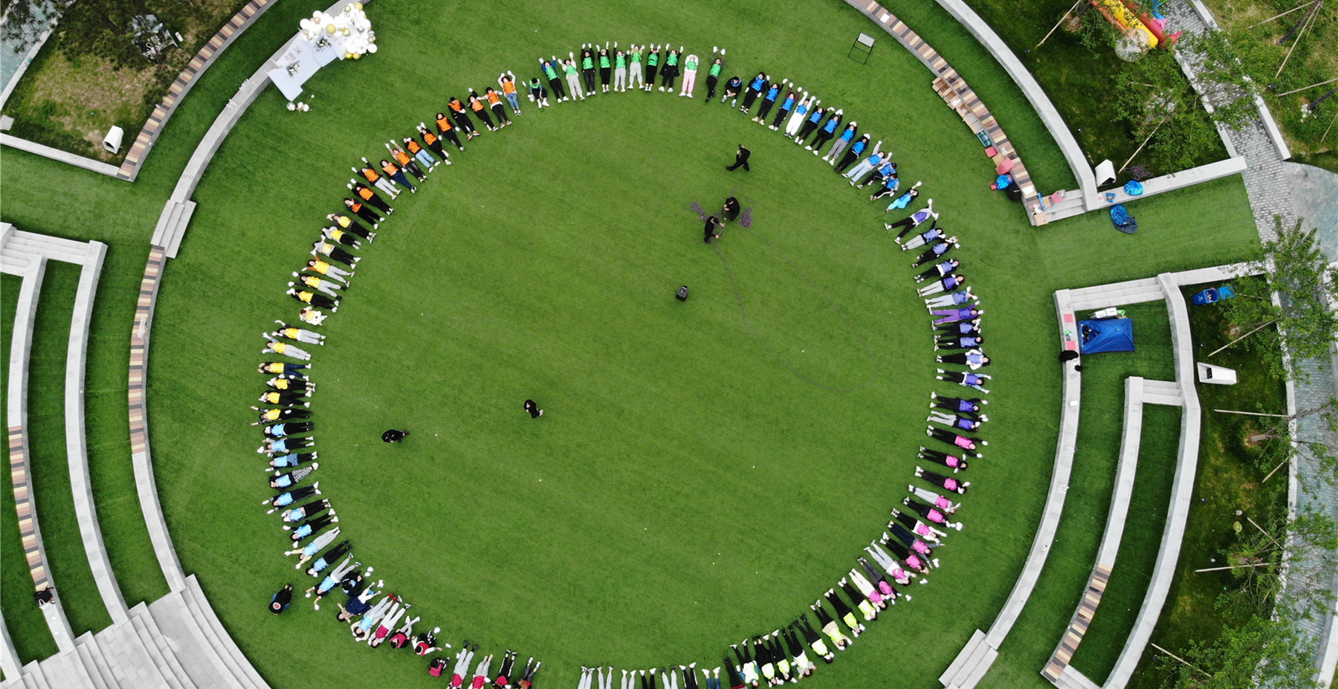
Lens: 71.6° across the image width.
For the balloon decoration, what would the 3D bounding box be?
[{"bbox_3d":[-11.538,-10.827,32.851,2.000,2.300,0.850,-32,82,-7],"label":"balloon decoration"}]

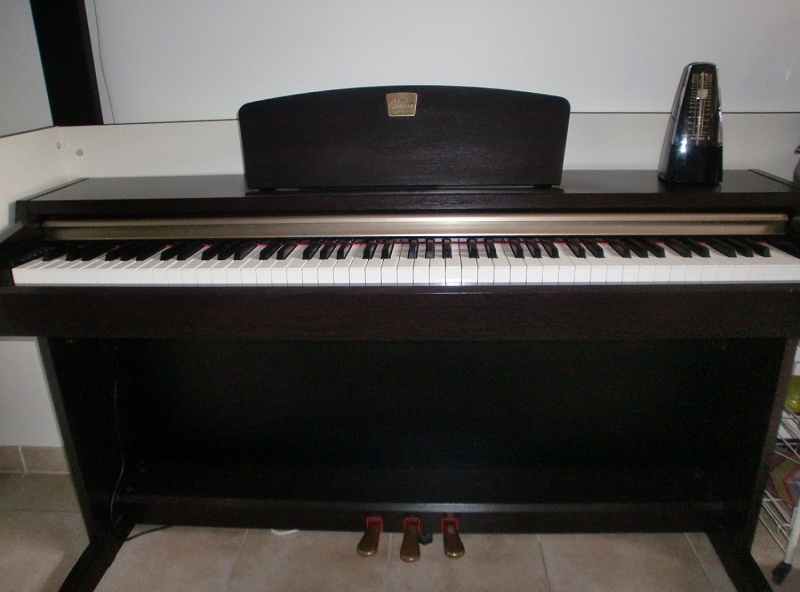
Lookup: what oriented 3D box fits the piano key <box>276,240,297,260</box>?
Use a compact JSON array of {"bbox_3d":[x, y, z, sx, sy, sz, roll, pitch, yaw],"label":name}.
[{"bbox_3d":[-0.183,-0.075,1.049,0.013,0.012,0.092,0,18,3],"label":"piano key"}]

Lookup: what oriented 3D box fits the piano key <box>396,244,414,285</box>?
[{"bbox_3d":[0.012,-0.053,1.023,0.022,0.023,0.147,0,18,3],"label":"piano key"}]

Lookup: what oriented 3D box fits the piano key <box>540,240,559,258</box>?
[{"bbox_3d":[0.237,-0.076,1.018,0.012,0.013,0.098,0,17,4],"label":"piano key"}]

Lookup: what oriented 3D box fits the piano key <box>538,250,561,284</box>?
[{"bbox_3d":[0.222,-0.054,1.005,0.023,0.024,0.143,0,19,4],"label":"piano key"}]

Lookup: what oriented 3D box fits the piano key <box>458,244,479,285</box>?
[{"bbox_3d":[0.106,-0.052,1.010,0.022,0.025,0.149,0,17,4],"label":"piano key"}]

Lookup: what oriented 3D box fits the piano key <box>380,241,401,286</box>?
[{"bbox_3d":[-0.011,-0.052,1.018,0.022,0.025,0.149,0,17,4],"label":"piano key"}]

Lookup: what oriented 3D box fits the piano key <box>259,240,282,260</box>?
[{"bbox_3d":[-0.210,-0.075,1.051,0.013,0.012,0.092,0,18,3],"label":"piano key"}]

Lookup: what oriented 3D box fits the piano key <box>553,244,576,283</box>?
[{"bbox_3d":[0.245,-0.054,1.003,0.023,0.024,0.143,0,19,4],"label":"piano key"}]

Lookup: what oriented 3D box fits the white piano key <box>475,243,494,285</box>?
[{"bbox_3d":[0.130,-0.054,1.016,0.022,0.023,0.147,0,18,3],"label":"white piano key"}]

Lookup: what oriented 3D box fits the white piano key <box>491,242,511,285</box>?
[{"bbox_3d":[0.154,-0.054,1.015,0.022,0.023,0.147,0,18,3],"label":"white piano key"}]

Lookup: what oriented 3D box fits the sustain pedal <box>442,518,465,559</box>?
[{"bbox_3d":[0.110,0.501,1.343,0.040,0.021,0.103,0,17,4],"label":"sustain pedal"}]

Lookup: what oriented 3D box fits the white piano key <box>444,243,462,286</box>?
[{"bbox_3d":[0.083,-0.052,1.012,0.022,0.025,0.149,0,17,4],"label":"white piano key"}]

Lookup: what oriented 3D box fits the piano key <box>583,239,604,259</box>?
[{"bbox_3d":[0.303,-0.078,1.017,0.013,0.013,0.092,0,19,4],"label":"piano key"}]

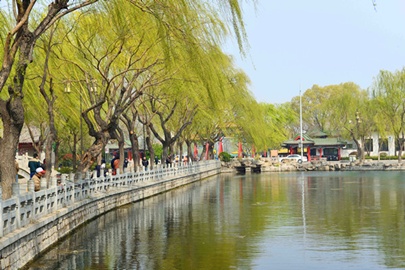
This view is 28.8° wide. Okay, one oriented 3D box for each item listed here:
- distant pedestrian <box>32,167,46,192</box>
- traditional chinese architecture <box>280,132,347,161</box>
[{"bbox_3d":[-5.036,1.700,24.282,0.480,1.420,0.480,-1,-1,6],"label":"distant pedestrian"},{"bbox_3d":[19.454,1.893,138.000,11.300,5.500,8.000,-1,-1,6],"label":"traditional chinese architecture"}]

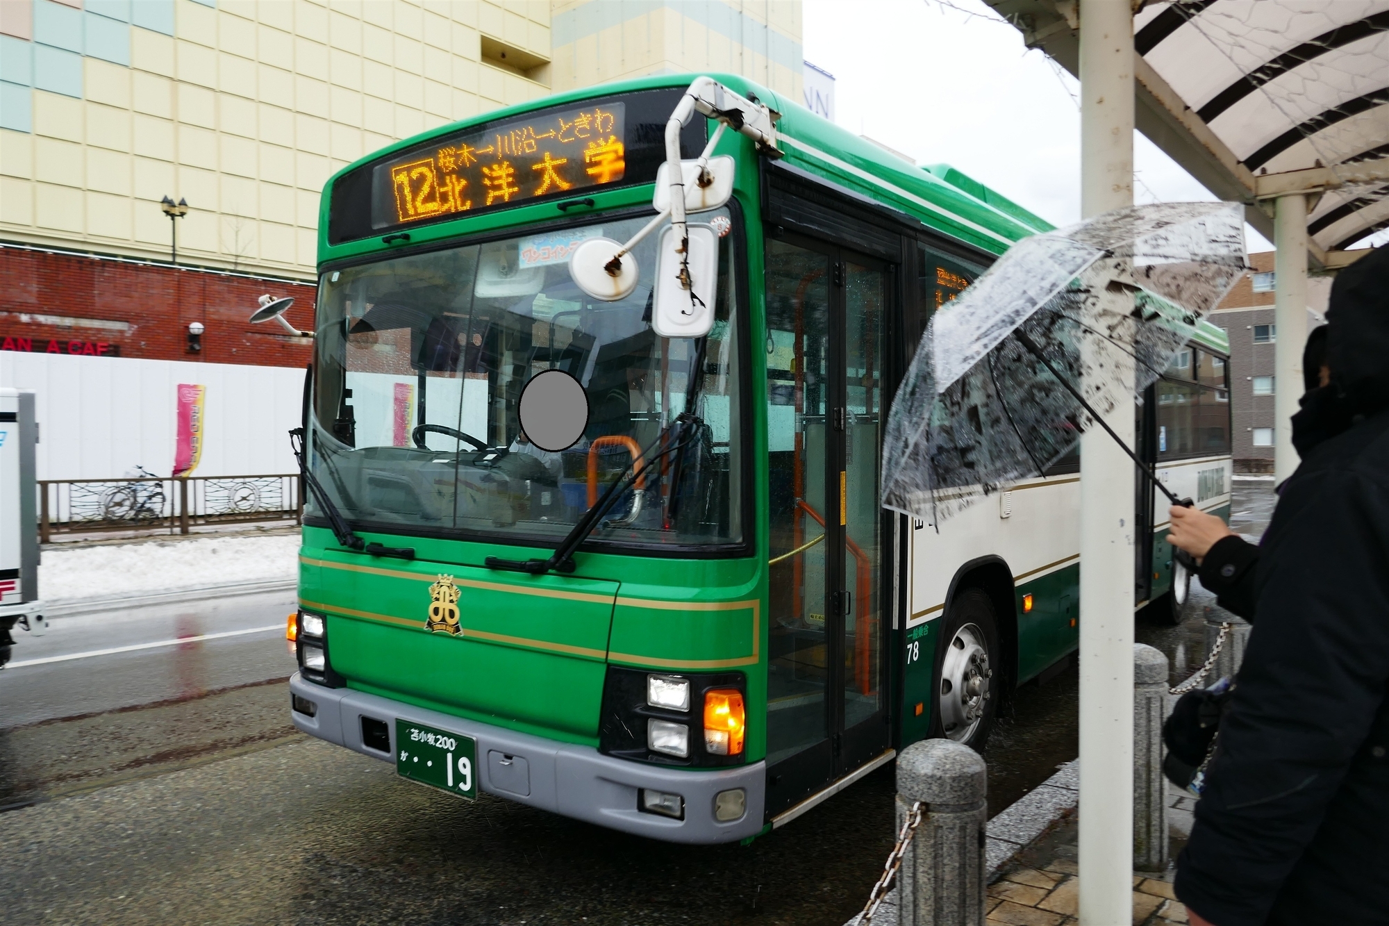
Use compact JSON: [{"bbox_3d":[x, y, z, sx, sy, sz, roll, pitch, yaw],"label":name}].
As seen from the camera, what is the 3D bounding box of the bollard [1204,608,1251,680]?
[{"bbox_3d":[2.418,0.949,4.360,0.208,0.730,0.208,1,2,41],"label":"bollard"}]

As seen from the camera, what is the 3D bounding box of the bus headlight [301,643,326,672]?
[{"bbox_3d":[-1.727,0.880,4.379,0.165,0.108,0.090,1,2,37],"label":"bus headlight"}]

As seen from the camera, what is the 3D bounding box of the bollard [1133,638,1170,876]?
[{"bbox_3d":[1.519,0.980,3.300,0.208,0.730,0.208,1,2,41],"label":"bollard"}]

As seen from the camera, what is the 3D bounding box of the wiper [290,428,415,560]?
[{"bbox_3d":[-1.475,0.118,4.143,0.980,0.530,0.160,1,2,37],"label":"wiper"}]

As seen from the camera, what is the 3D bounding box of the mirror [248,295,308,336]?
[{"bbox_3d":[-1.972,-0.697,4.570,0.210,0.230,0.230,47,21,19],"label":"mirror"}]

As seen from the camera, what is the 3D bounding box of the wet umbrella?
[{"bbox_3d":[0.890,-0.142,2.203,1.030,0.850,1.030,-33,-27,-1],"label":"wet umbrella"}]

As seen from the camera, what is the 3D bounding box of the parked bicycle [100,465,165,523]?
[{"bbox_3d":[-10.015,0.561,17.200,1.700,1.030,0.580,0,2,26],"label":"parked bicycle"}]

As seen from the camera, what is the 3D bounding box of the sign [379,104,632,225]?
[{"bbox_3d":[-0.812,-1.124,3.755,1.420,0.270,0.090,1,2,37],"label":"sign"}]

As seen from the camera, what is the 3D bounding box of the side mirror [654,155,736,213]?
[{"bbox_3d":[-0.002,-0.838,2.910,0.240,0.190,0.070,-1,-24,-13],"label":"side mirror"}]

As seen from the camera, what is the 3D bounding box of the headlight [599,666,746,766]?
[{"bbox_3d":[-0.081,0.828,3.195,0.520,0.330,0.190,1,2,37],"label":"headlight"}]

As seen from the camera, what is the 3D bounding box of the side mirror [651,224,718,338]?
[{"bbox_3d":[-0.029,-0.543,2.870,0.185,0.335,0.060,3,-7,6],"label":"side mirror"}]

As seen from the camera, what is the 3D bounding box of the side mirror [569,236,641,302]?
[{"bbox_3d":[-0.270,-0.581,2.890,0.225,0.225,0.075,-1,-20,-29],"label":"side mirror"}]

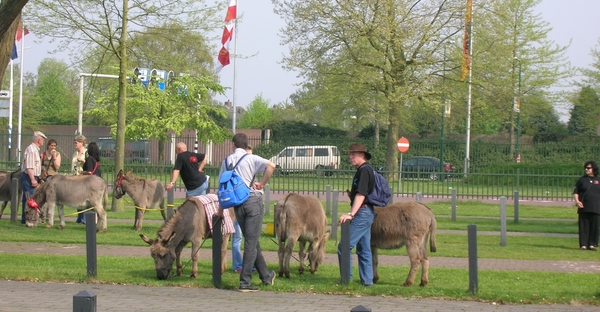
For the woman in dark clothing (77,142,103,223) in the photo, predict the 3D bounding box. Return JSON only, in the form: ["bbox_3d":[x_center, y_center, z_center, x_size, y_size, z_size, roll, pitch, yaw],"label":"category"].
[{"bbox_3d":[-4.181,0.547,35.200,0.420,1.630,0.450,2,0,37],"label":"woman in dark clothing"}]

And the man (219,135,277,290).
[{"bbox_3d":[-0.606,0.652,20.400,0.640,1.790,0.540,1,0,-12],"label":"man"}]

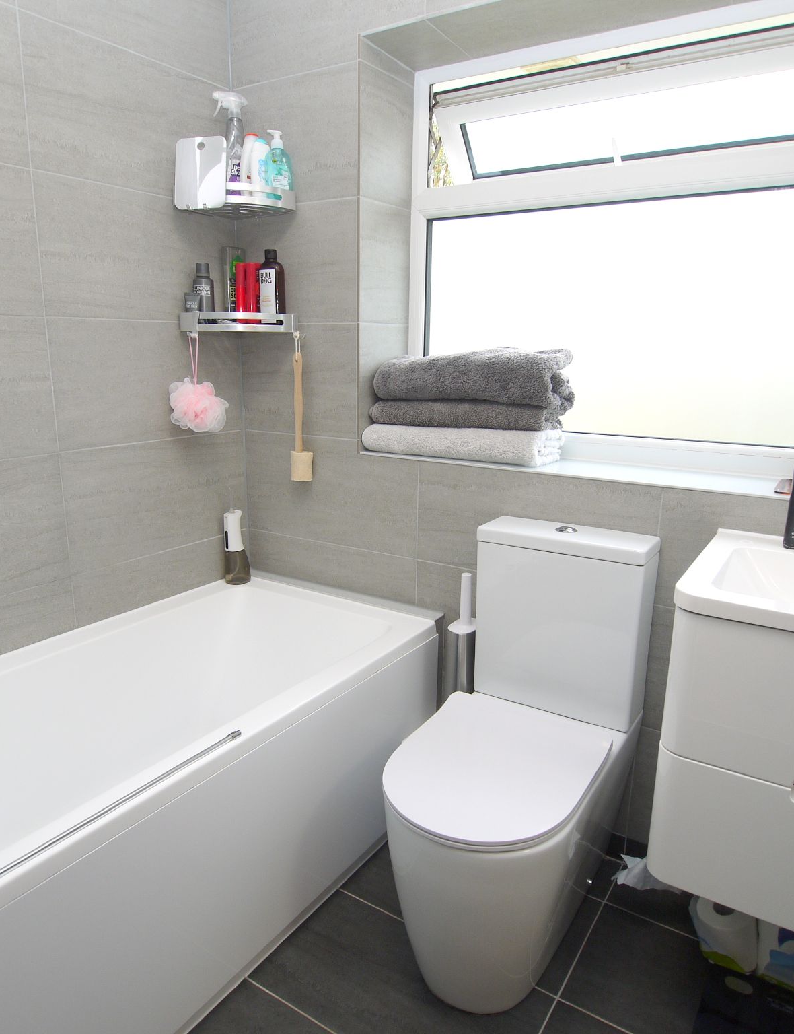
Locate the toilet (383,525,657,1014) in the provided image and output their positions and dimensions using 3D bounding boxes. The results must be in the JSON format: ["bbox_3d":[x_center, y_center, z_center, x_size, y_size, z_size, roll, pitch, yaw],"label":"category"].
[{"bbox_3d":[0.235,0.491,1.481,0.370,0.845,0.640,9,16,31],"label":"toilet"}]

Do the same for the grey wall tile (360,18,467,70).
[{"bbox_3d":[0.054,-1.158,1.753,0.182,0.010,0.260,9,16,32],"label":"grey wall tile"}]

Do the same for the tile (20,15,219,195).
[{"bbox_3d":[-0.613,-0.936,1.718,0.010,0.300,0.587,9,16,32],"label":"tile"}]

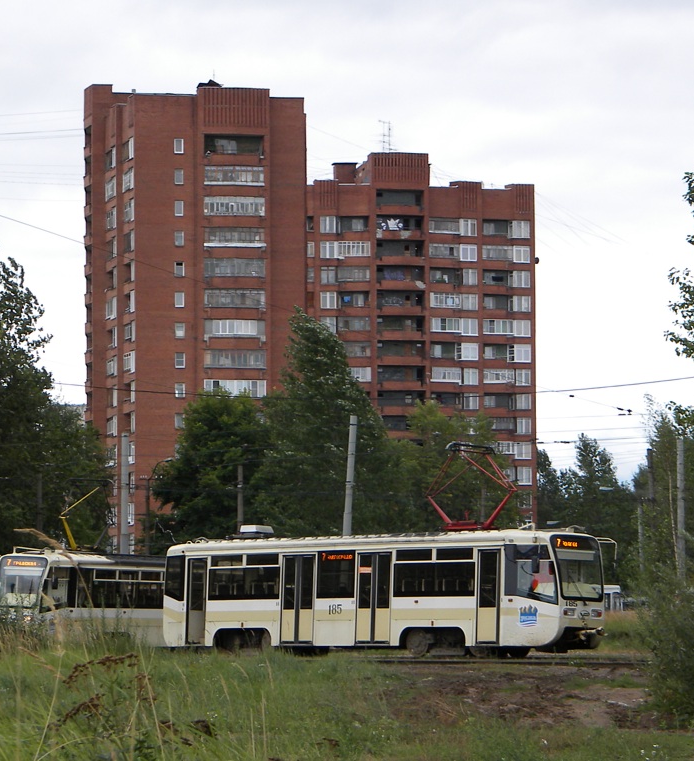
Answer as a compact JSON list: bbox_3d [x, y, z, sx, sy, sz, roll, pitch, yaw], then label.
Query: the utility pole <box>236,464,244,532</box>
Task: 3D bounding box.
[{"bbox_3d":[-4.922,8.107,112.451,0.250,8.630,0.250,0,-6,0],"label":"utility pole"}]

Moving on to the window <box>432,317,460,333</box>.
[{"bbox_3d":[11.213,-6.198,275.103,3.490,1.698,0.250,1,-4,-12],"label":"window"}]

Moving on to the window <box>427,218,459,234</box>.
[{"bbox_3d":[11.048,-17.388,275.893,3.675,1.788,0.250,1,-4,-12],"label":"window"}]

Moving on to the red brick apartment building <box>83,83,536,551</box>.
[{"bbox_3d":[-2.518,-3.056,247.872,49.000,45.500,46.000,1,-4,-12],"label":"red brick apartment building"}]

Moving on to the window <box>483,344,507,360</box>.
[{"bbox_3d":[16.881,-3.167,276.107,2.873,1.816,0.250,1,-4,-12],"label":"window"}]

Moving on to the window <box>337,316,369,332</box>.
[{"bbox_3d":[0.717,-6.181,269.439,3.491,1.706,0.200,1,-6,-11],"label":"window"}]

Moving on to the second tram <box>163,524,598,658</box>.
[{"bbox_3d":[0.928,6.537,73.542,14.800,3.550,2.500,-5,-7,36],"label":"second tram"}]

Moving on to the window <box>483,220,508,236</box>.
[{"bbox_3d":[16.573,-16.964,272.434,2.619,1.725,0.200,1,-6,-11],"label":"window"}]

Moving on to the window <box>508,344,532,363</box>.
[{"bbox_3d":[19.287,-3.019,272.941,2.624,1.954,0.200,1,-6,-11],"label":"window"}]

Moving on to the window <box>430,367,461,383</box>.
[{"bbox_3d":[11.225,-0.563,274.689,3.543,1.806,0.250,1,-4,-12],"label":"window"}]

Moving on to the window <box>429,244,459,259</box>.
[{"bbox_3d":[10.838,-14.340,271.359,3.290,1.493,0.200,1,-6,-11],"label":"window"}]

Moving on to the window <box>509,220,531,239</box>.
[{"bbox_3d":[19.401,-16.885,272.962,2.396,1.954,0.200,1,-6,-11],"label":"window"}]

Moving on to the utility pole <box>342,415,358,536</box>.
[{"bbox_3d":[-0.027,5.543,88.452,0.340,8.674,0.340,4,-6,0],"label":"utility pole"}]

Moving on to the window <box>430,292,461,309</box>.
[{"bbox_3d":[11.193,-8.994,275.305,3.551,1.757,0.250,1,-4,-12],"label":"window"}]

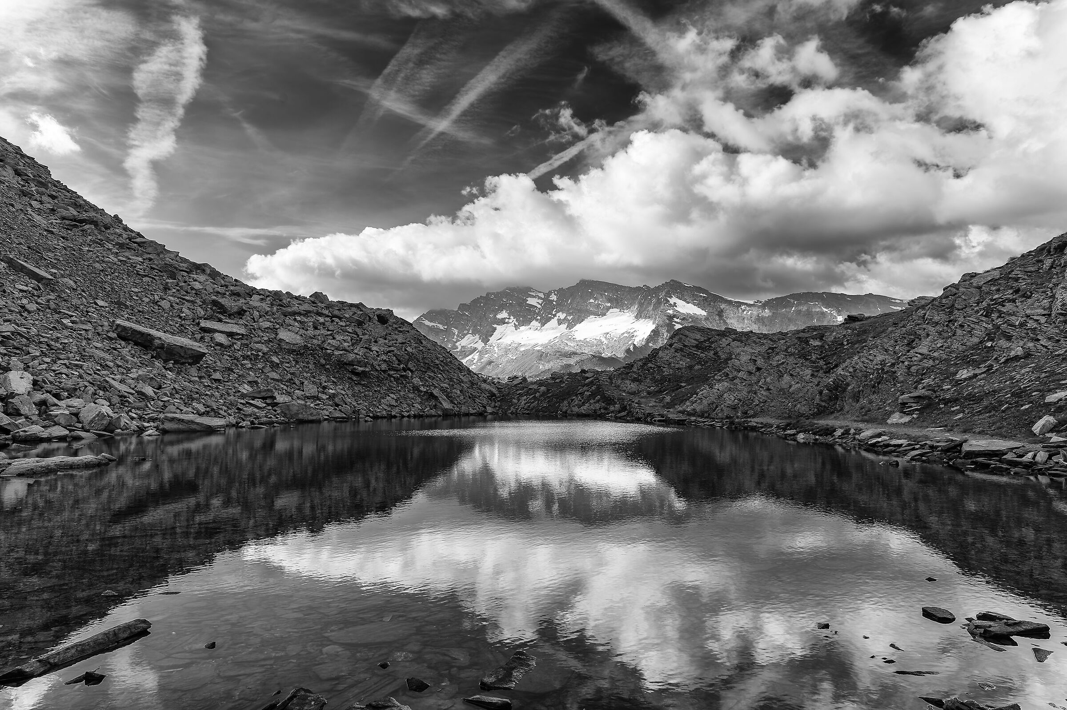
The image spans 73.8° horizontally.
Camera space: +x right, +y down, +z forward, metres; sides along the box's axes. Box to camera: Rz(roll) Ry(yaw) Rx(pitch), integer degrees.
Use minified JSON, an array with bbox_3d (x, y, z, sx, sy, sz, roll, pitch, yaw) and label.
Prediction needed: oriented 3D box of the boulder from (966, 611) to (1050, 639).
[{"bbox_3d":[3.572,2.053,5.339,0.580,0.110,0.280,0,-4,-6],"label":"boulder"}]

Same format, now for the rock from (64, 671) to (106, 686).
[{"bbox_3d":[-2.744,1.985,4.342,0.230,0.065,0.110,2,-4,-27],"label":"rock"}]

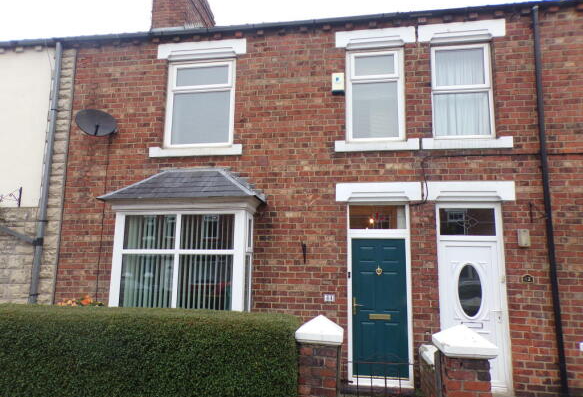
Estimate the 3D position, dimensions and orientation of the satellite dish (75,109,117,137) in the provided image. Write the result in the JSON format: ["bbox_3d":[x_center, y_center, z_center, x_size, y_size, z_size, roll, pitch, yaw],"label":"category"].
[{"bbox_3d":[-3.008,-1.182,6.247,0.590,0.450,0.320,6,-9,-31],"label":"satellite dish"}]

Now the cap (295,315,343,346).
[{"bbox_3d":[0.273,1.223,3.814,0.410,0.210,0.400,-1,-8,10],"label":"cap"}]

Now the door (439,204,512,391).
[{"bbox_3d":[2.424,1.300,5.420,0.841,2.476,0.090,-1,-8,10],"label":"door"}]

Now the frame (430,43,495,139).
[{"bbox_3d":[2.461,-1.535,5.820,0.829,1.405,0.090,-1,-8,10],"label":"frame"}]

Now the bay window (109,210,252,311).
[{"bbox_3d":[-1.546,0.975,5.798,1.929,1.532,0.480,-1,-8,10],"label":"bay window"}]

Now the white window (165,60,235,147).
[{"bbox_3d":[-1.454,-1.512,6.482,1.139,1.428,0.090,-1,-8,10],"label":"white window"}]

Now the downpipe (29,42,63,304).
[{"bbox_3d":[-3.998,-0.076,6.519,0.080,5.216,0.080,-1,-8,10],"label":"downpipe"}]

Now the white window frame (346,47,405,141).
[{"bbox_3d":[1.256,-1.529,6.024,0.856,1.412,0.090,-1,-8,10],"label":"white window frame"}]

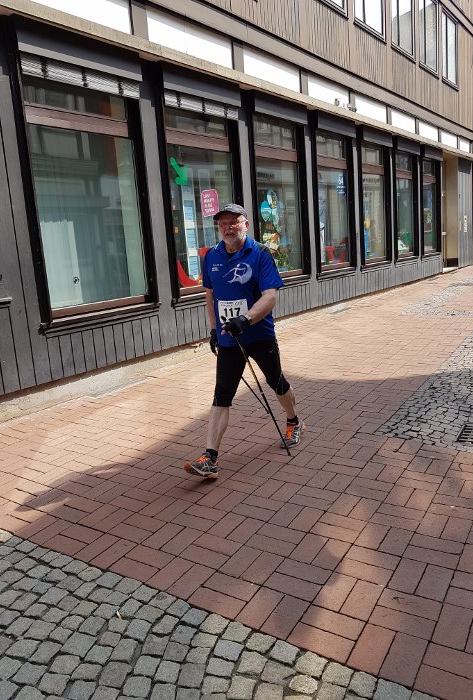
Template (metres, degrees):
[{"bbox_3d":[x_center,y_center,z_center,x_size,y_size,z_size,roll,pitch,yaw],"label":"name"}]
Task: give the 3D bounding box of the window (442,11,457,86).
[{"bbox_3d":[5.999,-8.417,14.775,0.120,1.623,1.337,5,14,37],"label":"window"}]

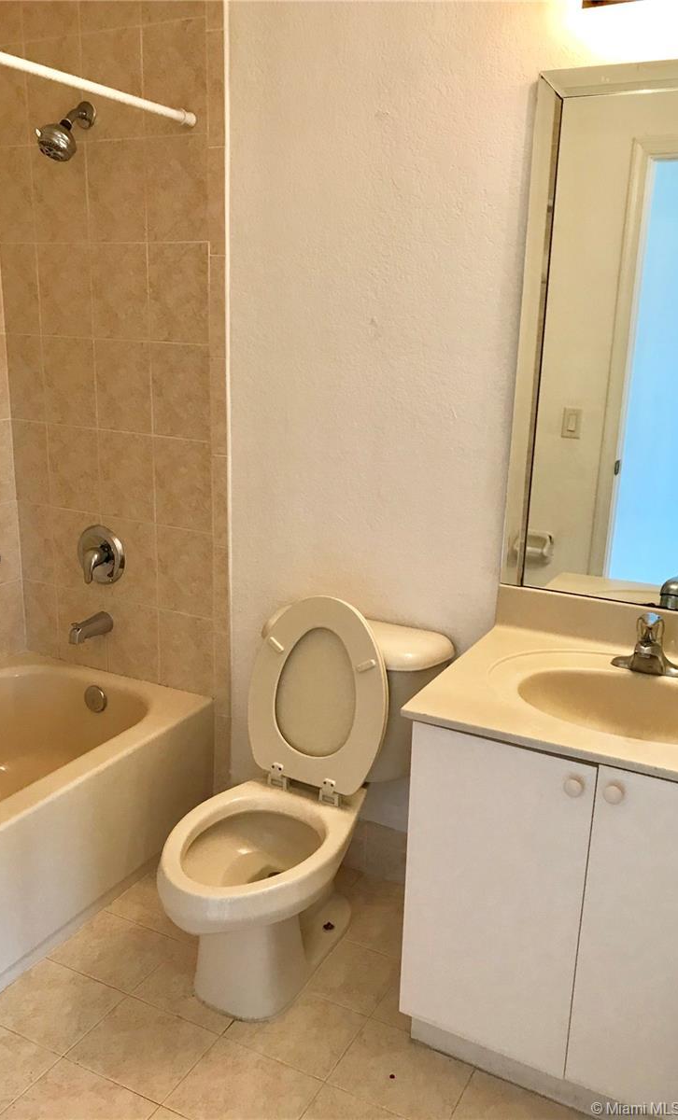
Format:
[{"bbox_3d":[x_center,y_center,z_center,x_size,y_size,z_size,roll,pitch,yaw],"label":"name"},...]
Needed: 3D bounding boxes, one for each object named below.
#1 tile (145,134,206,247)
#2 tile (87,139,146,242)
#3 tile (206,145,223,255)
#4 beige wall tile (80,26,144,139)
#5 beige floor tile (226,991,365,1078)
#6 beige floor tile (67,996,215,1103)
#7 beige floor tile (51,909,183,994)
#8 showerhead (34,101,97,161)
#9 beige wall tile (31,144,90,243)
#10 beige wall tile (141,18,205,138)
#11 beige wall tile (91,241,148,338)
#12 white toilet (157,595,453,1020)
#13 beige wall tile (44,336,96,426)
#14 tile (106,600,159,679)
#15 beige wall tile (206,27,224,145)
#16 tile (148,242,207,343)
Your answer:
[{"bbox_3d":[-0.412,-0.949,2.328,0.198,0.254,0.012,10,18,26],"label":"tile"},{"bbox_3d":[-0.589,-0.980,2.416,0.198,0.254,0.012,10,18,26],"label":"tile"},{"bbox_3d":[-0.307,-0.910,2.308,0.049,0.255,0.010,9,17,26],"label":"tile"},{"bbox_3d":[-0.589,-1.241,2.375,0.198,0.255,0.010,9,17,26],"label":"beige wall tile"},{"bbox_3d":[-0.095,1.044,2.024,0.259,0.010,0.205,9,17,26],"label":"beige floor tile"},{"bbox_3d":[-0.417,1.041,1.932,0.257,0.010,0.205,9,17,26],"label":"beige floor tile"},{"bbox_3d":[-0.547,0.955,2.214,0.252,0.010,0.202,9,17,26],"label":"beige floor tile"},{"bbox_3d":[-0.719,-1.121,2.370,0.094,0.176,0.173,9,17,26],"label":"showerhead"},{"bbox_3d":[-0.766,-1.011,2.504,0.198,0.254,0.012,10,18,26],"label":"beige wall tile"},{"bbox_3d":[-0.410,-1.207,2.279,0.201,0.257,0.010,9,17,26],"label":"beige wall tile"},{"bbox_3d":[-0.597,-0.734,2.486,0.198,0.254,0.012,10,18,26],"label":"beige wall tile"},{"bbox_3d":[-0.109,0.560,2.150,0.515,0.860,0.750,9,17,26],"label":"white toilet"},{"bbox_3d":[-0.781,-0.519,2.645,0.198,0.254,0.012,10,18,26],"label":"beige wall tile"},{"bbox_3d":[-0.627,0.243,2.767,0.198,0.240,0.012,10,18,26],"label":"tile"},{"bbox_3d":[-0.299,-1.155,2.233,0.051,0.257,0.010,9,17,26],"label":"beige wall tile"},{"bbox_3d":[-0.428,-0.716,2.433,0.200,0.258,0.010,9,17,26],"label":"tile"}]

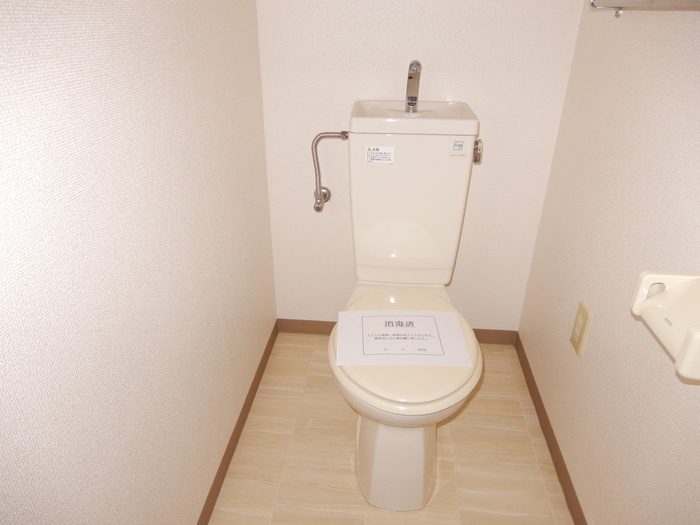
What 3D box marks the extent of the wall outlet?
[{"bbox_3d":[0.563,0.164,1.188,0.009,0.118,0.068,3,28,4],"label":"wall outlet"}]

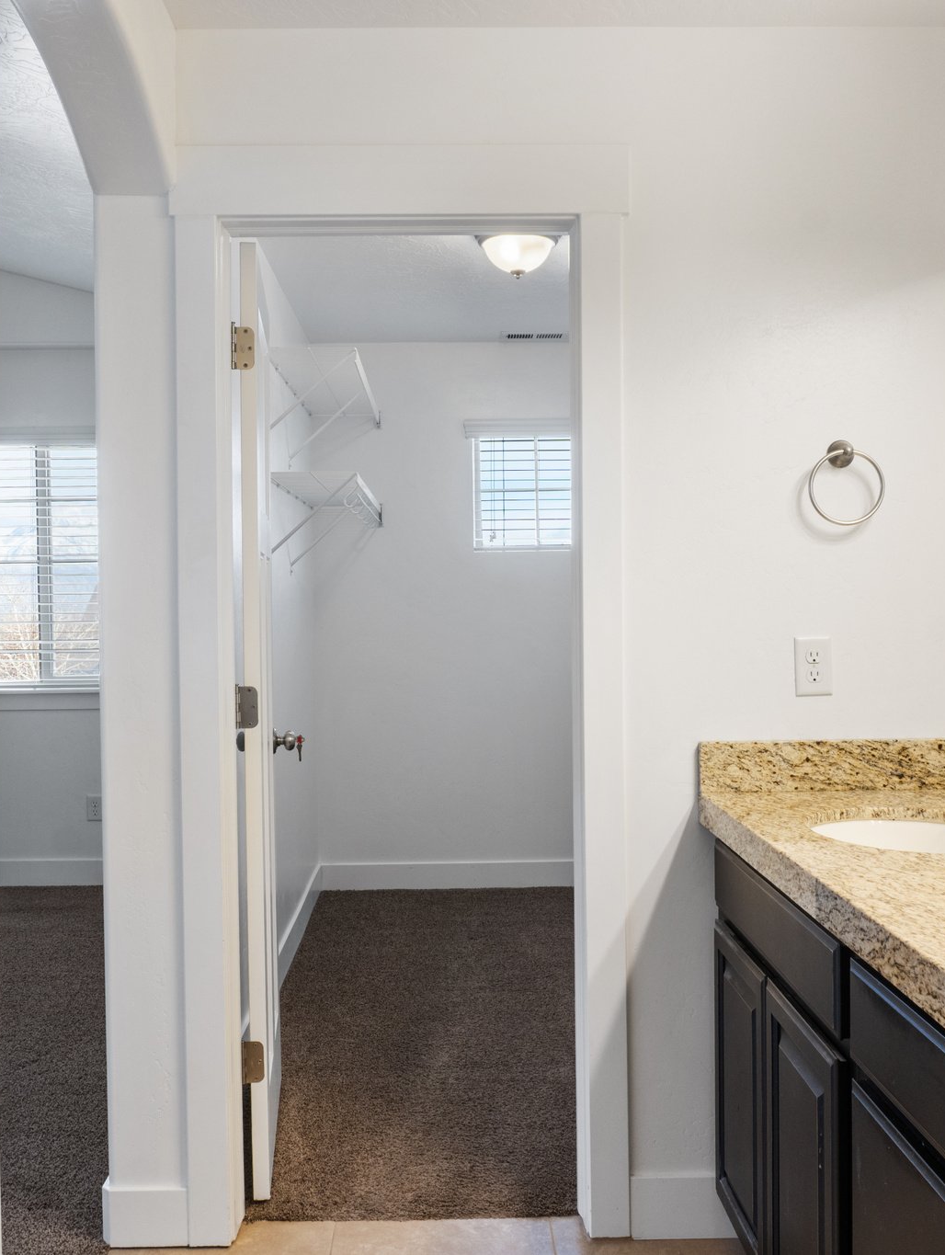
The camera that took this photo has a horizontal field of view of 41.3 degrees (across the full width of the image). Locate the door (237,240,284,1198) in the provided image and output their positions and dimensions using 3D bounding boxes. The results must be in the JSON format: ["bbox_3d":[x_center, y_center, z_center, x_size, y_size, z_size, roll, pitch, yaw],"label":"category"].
[{"bbox_3d":[-0.502,0.199,3.008,0.036,2.030,0.711,-1,1,-7],"label":"door"}]

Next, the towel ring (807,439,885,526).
[{"bbox_3d":[0.742,-0.288,2.503,0.152,0.174,0.063,-1,1,-1],"label":"towel ring"}]

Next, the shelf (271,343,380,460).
[{"bbox_3d":[-0.545,-0.782,4.872,0.303,0.323,1.450,-1,1,-1],"label":"shelf"}]

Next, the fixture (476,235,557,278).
[{"bbox_3d":[0.141,-1.160,3.913,0.275,0.150,0.275,-1,1,-1],"label":"fixture"}]

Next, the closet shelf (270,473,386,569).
[{"bbox_3d":[-0.540,-0.374,4.879,0.303,0.320,1.450,-1,1,-1],"label":"closet shelf"}]

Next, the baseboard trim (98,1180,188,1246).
[{"bbox_3d":[-0.659,1.189,2.538,0.170,0.123,0.024,-1,1,-1],"label":"baseboard trim"}]

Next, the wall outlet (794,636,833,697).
[{"bbox_3d":[0.691,0.080,2.537,0.072,0.117,0.008,-1,1,-1],"label":"wall outlet"}]

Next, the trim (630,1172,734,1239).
[{"bbox_3d":[0.438,1.175,2.549,0.222,0.129,0.015,-1,1,-1],"label":"trim"}]

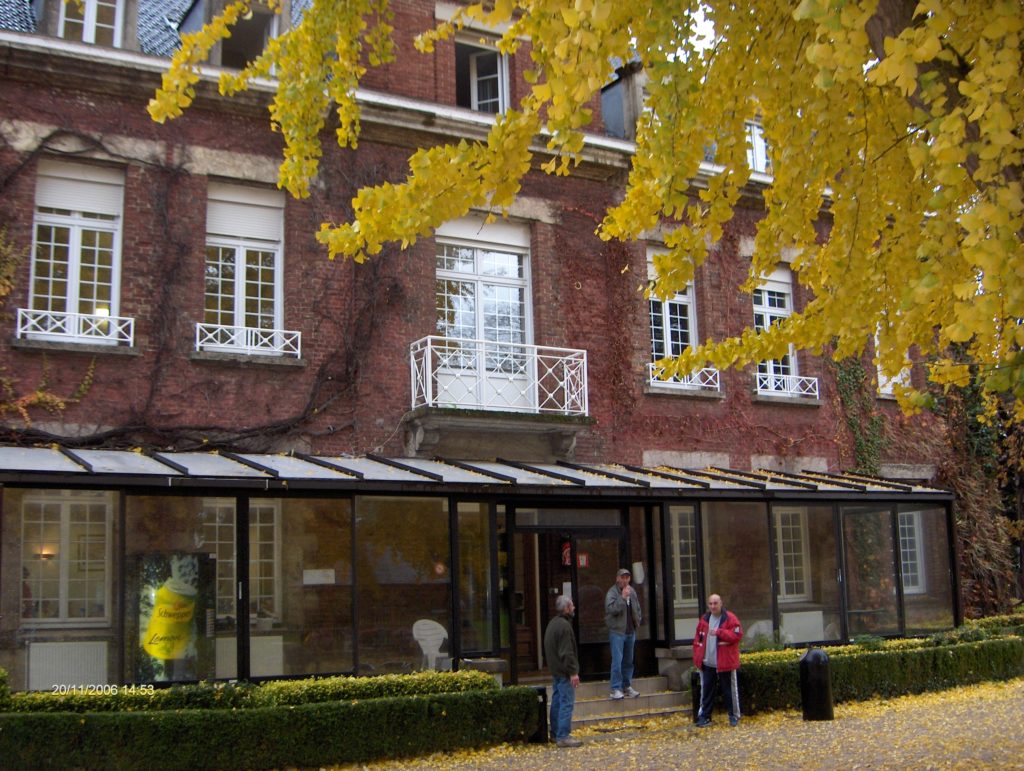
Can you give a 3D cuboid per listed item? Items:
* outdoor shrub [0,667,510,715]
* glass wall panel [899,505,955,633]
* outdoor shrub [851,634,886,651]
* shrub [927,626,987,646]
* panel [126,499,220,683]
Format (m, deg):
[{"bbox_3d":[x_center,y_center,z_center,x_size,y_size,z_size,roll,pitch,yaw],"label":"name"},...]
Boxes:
[{"bbox_3d":[-2.795,3.833,13.350,5.692,0.742,0.614,4,-11,-29],"label":"outdoor shrub"},{"bbox_3d":[6.798,3.008,18.977,1.253,2.084,0.070,4,-10,-28],"label":"glass wall panel"},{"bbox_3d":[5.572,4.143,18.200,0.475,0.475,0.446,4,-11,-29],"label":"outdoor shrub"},{"bbox_3d":[7.420,4.275,19.215,1.089,0.574,0.594,4,-11,-29],"label":"shrub"},{"bbox_3d":[-3.818,2.312,13.212,1.206,2.112,0.070,4,-10,-28],"label":"panel"}]

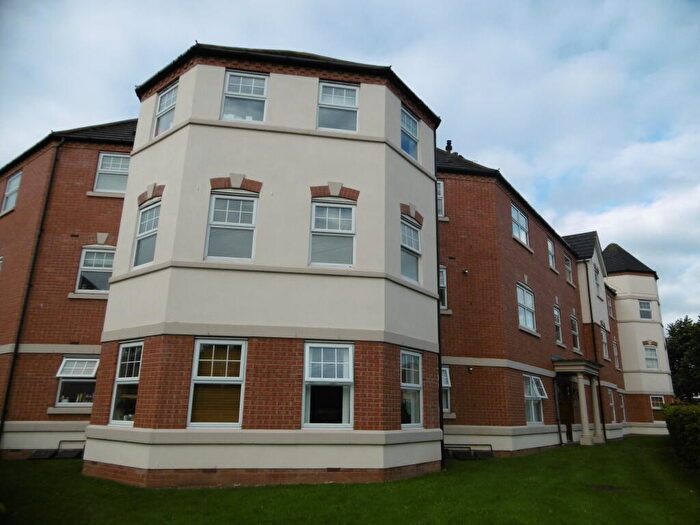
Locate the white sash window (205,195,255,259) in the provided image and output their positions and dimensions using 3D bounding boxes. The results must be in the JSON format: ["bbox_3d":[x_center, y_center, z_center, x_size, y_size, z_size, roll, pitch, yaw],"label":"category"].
[{"bbox_3d":[-2.186,-0.638,9.017,0.865,1.267,0.100,3,-17,-8],"label":"white sash window"}]

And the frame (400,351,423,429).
[{"bbox_3d":[1.183,2.450,9.359,0.100,1.408,0.875,-11,-21,36],"label":"frame"}]

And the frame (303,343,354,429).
[{"bbox_3d":[-0.380,2.140,8.509,0.883,1.454,0.120,4,-16,-8],"label":"frame"}]

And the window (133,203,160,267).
[{"bbox_3d":[-3.954,-0.518,9.577,0.850,1.284,0.100,-12,-20,37],"label":"window"}]

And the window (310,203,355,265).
[{"bbox_3d":[-0.312,-0.529,9.281,0.875,1.277,0.100,3,-17,-8],"label":"window"}]

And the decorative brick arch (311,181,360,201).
[{"bbox_3d":[-0.294,-1.375,9.464,0.975,0.367,0.100,4,-16,-8],"label":"decorative brick arch"}]

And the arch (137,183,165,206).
[{"bbox_3d":[-3.949,-1.387,9.744,1.039,0.401,0.100,-12,-20,37],"label":"arch"}]

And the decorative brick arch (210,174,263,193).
[{"bbox_3d":[-2.145,-1.495,9.192,0.971,0.362,0.100,4,-16,-8],"label":"decorative brick arch"}]

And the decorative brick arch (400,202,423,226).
[{"bbox_3d":[1.325,-1.075,10.425,0.100,0.379,0.966,-11,-21,36],"label":"decorative brick arch"}]

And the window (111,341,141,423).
[{"bbox_3d":[-4.000,2.171,8.733,0.885,1.463,0.100,-12,-21,37],"label":"window"}]

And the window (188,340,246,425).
[{"bbox_3d":[-2.258,2.053,8.332,0.896,1.458,0.120,3,-17,-7],"label":"window"}]

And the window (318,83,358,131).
[{"bbox_3d":[-0.244,-3.184,10.063,0.821,1.094,0.100,4,-16,-8],"label":"window"}]

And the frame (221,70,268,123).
[{"bbox_3d":[-2.110,-3.306,9.789,0.840,1.101,0.100,4,-16,-8],"label":"frame"}]

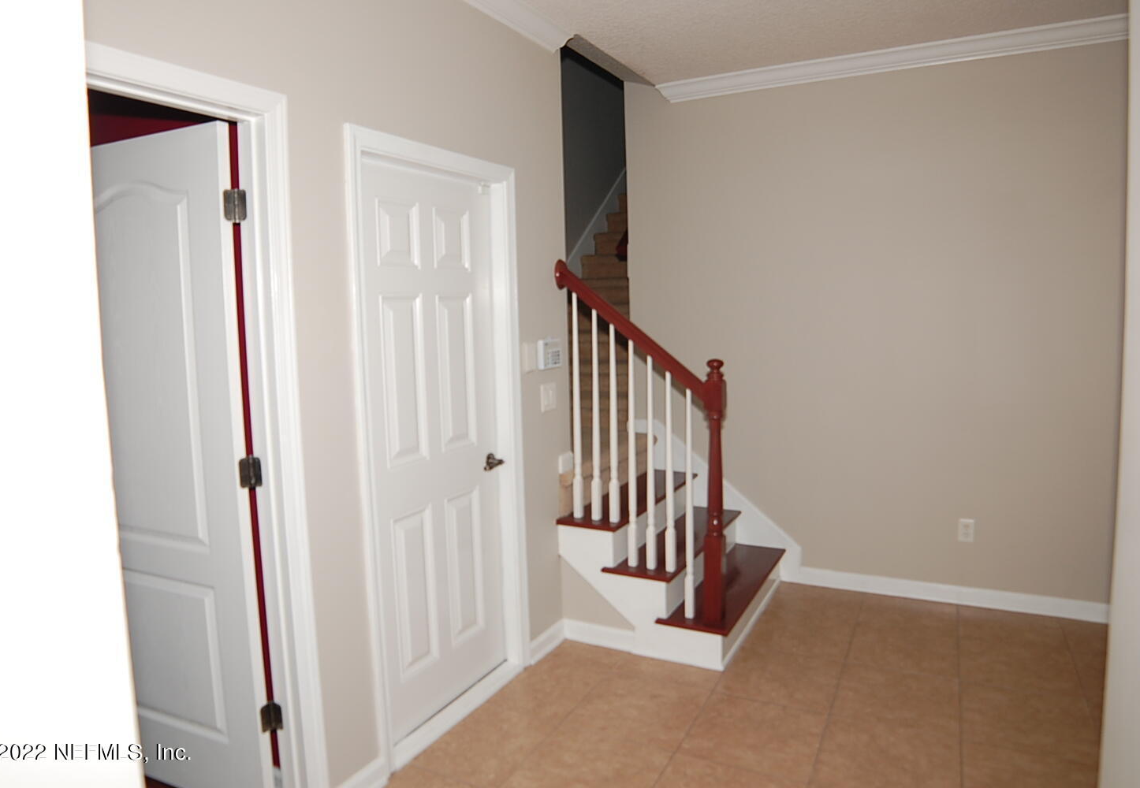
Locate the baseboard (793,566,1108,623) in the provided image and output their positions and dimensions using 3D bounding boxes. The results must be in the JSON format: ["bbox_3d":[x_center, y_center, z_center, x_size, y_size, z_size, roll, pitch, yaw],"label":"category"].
[{"bbox_3d":[1.929,1.031,3.591,1.421,0.094,0.016,2,8,24],"label":"baseboard"}]

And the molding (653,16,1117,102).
[{"bbox_3d":[1.443,-1.618,3.408,2.095,0.084,0.084,2,8,24],"label":"molding"}]

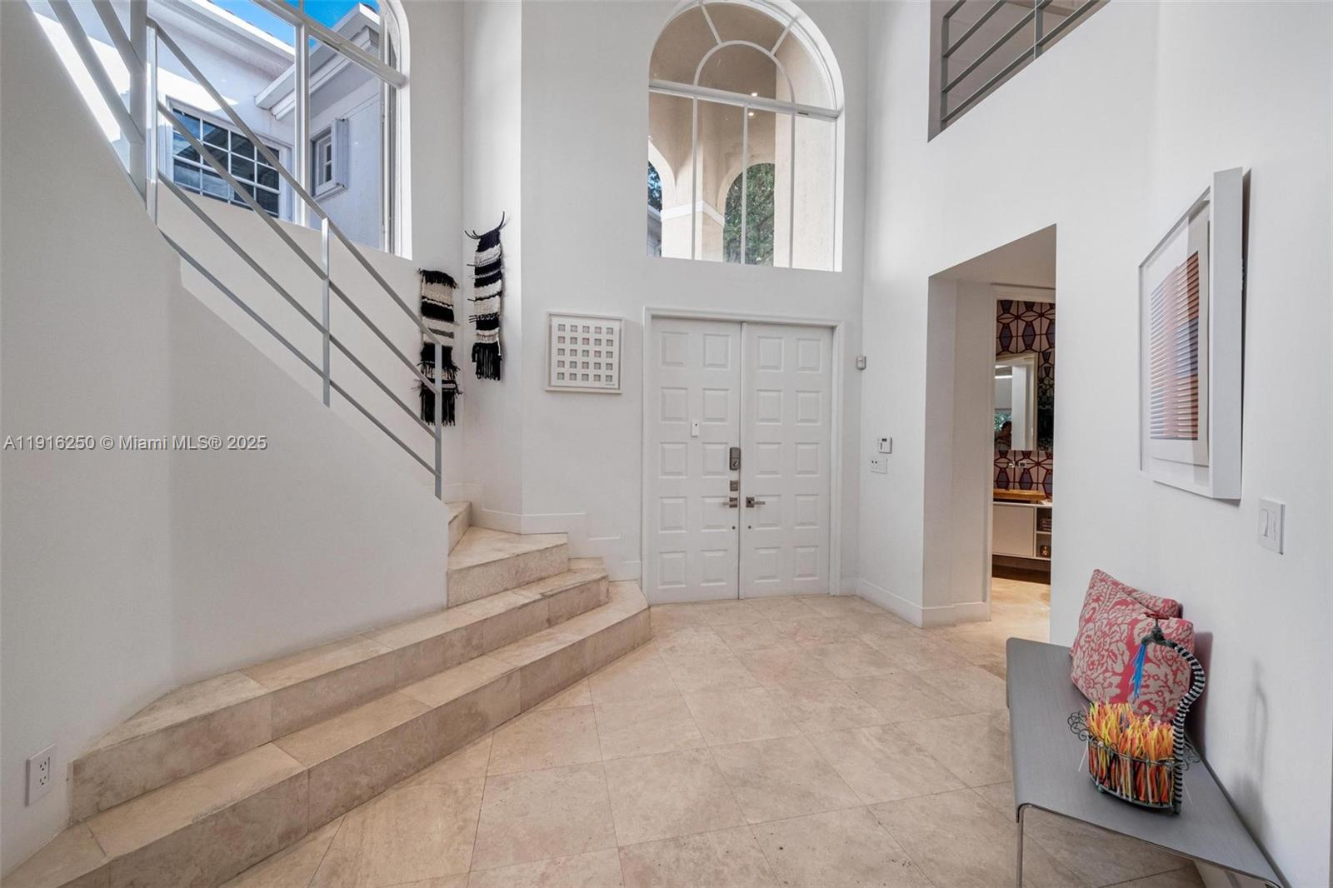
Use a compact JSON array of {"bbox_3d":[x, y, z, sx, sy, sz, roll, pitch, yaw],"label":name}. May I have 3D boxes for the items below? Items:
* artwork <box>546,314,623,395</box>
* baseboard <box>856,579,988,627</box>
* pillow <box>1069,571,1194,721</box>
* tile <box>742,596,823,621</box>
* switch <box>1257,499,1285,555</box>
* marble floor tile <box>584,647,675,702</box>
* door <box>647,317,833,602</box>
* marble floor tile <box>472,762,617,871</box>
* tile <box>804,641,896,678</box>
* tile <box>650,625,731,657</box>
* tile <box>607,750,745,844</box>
[{"bbox_3d":[-0.610,-0.674,3.902,0.568,0.580,0.040,0,1,-13],"label":"artwork"},{"bbox_3d":[2.032,1.244,4.151,0.590,0.144,0.800,0,1,-13],"label":"baseboard"},{"bbox_3d":[1.640,0.705,1.840,0.190,0.400,0.400,11,1,0],"label":"pillow"},{"bbox_3d":[0.937,1.312,4.106,0.459,0.012,0.462,0,1,-13],"label":"tile"},{"bbox_3d":[1.470,0.197,1.257,0.011,0.115,0.118,1,1,32],"label":"switch"},{"bbox_3d":[-0.197,1.331,2.914,0.465,0.020,0.465,0,1,-13],"label":"marble floor tile"},{"bbox_3d":[0.645,0.143,4.284,1.650,2.320,0.120,0,1,-13],"label":"door"},{"bbox_3d":[-0.435,1.327,1.880,0.459,0.012,0.462,0,1,-13],"label":"marble floor tile"},{"bbox_3d":[1.163,1.343,3.230,0.465,0.020,0.465,0,1,-13],"label":"tile"},{"bbox_3d":[0.146,1.313,3.446,0.459,0.012,0.462,0,1,-13],"label":"tile"},{"bbox_3d":[0.013,1.350,2.007,0.465,0.020,0.465,0,1,-13],"label":"tile"}]

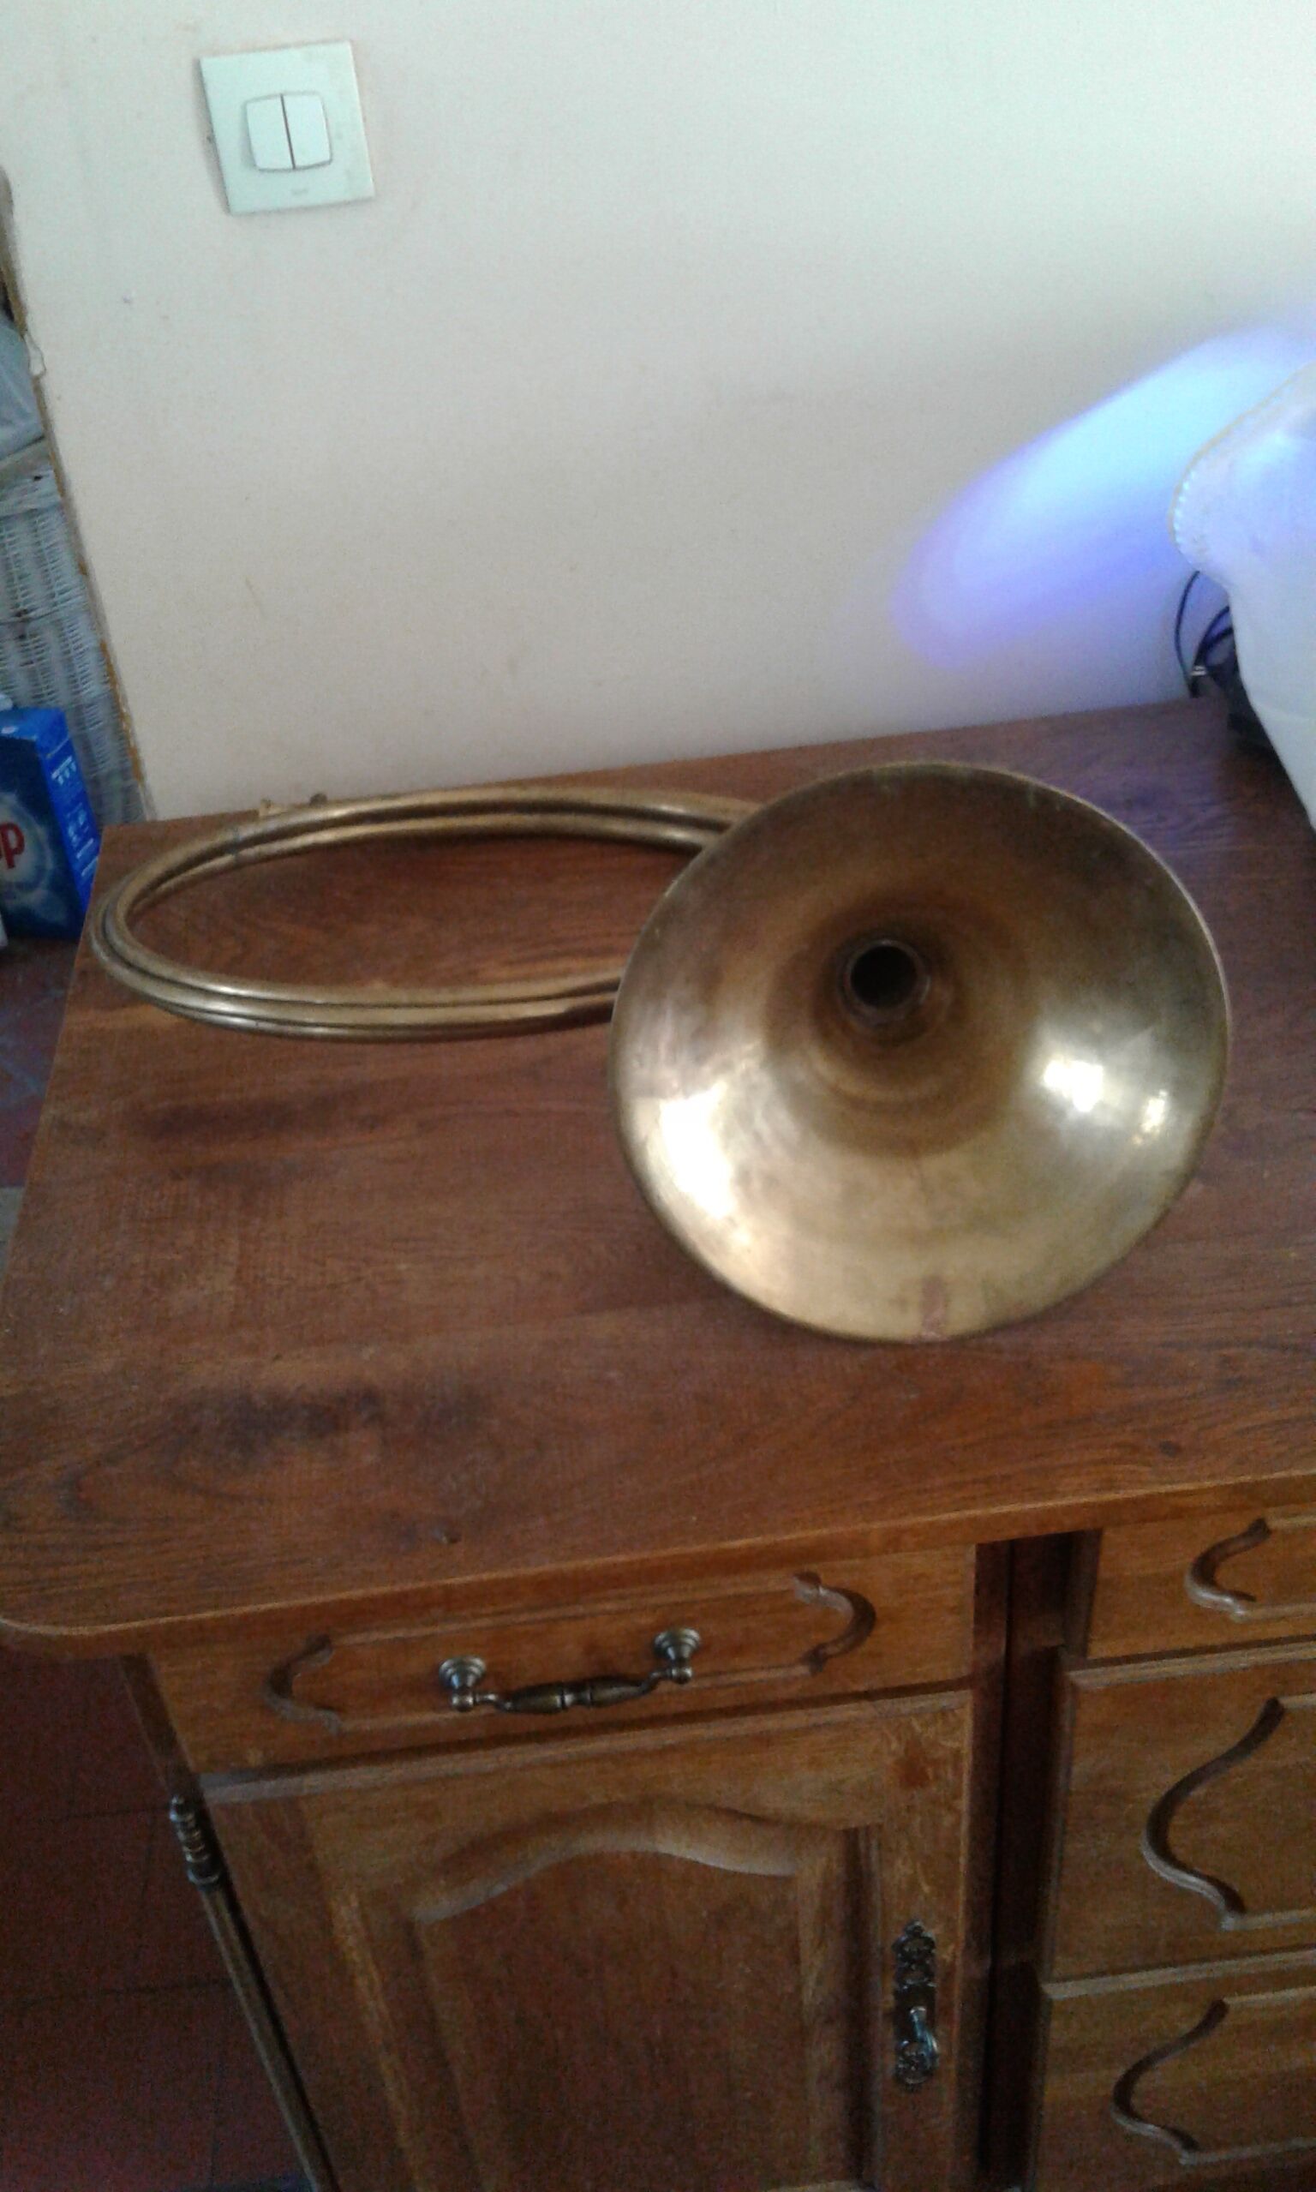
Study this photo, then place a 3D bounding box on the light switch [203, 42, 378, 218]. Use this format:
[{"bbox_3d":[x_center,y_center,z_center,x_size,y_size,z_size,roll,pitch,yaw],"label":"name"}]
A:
[{"bbox_3d":[-0.211,-0.554,1.050,0.084,0.082,0.012,-7,37,-3],"label":"light switch"}]

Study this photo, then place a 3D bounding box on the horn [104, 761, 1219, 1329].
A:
[{"bbox_3d":[-0.036,-0.119,0.999,0.565,0.261,0.509,-3,29,2],"label":"horn"}]

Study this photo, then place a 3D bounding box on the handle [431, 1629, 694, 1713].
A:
[{"bbox_3d":[-0.036,0.250,0.788,0.114,0.023,0.023,-7,37,-3],"label":"handle"}]

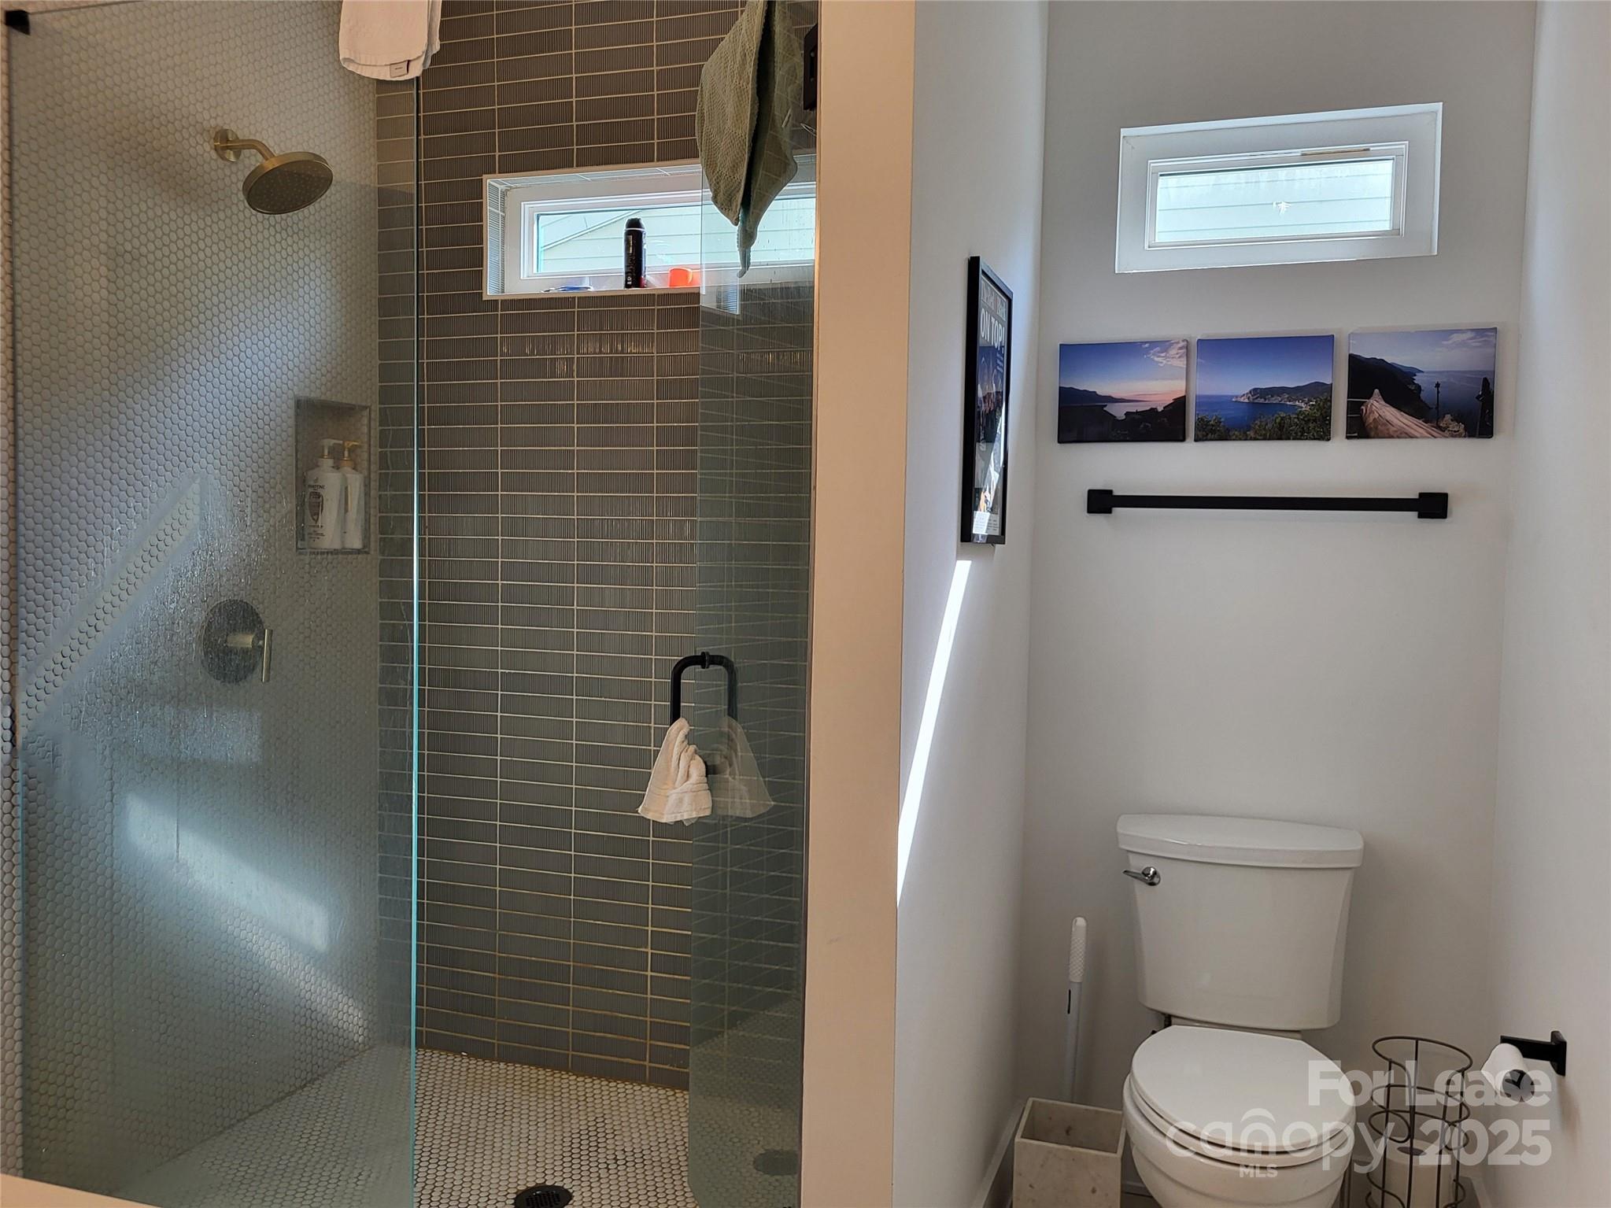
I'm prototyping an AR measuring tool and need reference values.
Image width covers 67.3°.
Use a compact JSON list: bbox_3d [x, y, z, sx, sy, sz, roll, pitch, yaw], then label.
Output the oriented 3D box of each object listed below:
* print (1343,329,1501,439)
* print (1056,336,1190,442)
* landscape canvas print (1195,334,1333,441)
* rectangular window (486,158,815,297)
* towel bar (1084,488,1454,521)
[{"bbox_3d":[1.169,-0.415,2.303,0.254,0.203,0.030,2,3,17],"label":"print"},{"bbox_3d":[0.644,-0.429,2.462,0.254,0.203,0.030,2,3,17],"label":"print"},{"bbox_3d":[0.901,-0.421,2.384,0.254,0.203,0.030,2,3,17],"label":"landscape canvas print"},{"bbox_3d":[-0.332,-0.859,2.799,0.885,0.290,0.100,2,3,17],"label":"rectangular window"},{"bbox_3d":[0.894,-0.197,2.376,0.664,0.050,0.070,2,3,17],"label":"towel bar"}]

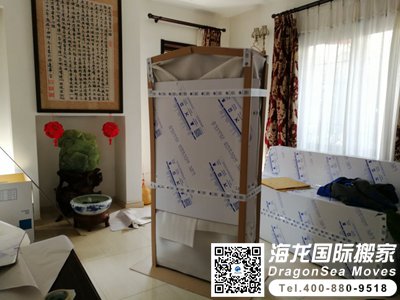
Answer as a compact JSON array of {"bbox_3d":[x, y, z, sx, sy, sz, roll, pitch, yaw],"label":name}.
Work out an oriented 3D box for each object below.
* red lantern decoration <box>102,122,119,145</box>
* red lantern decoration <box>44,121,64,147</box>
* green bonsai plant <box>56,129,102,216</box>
[{"bbox_3d":[-1.158,-0.211,4.039,0.205,0.295,0.200,-3,8,-28],"label":"red lantern decoration"},{"bbox_3d":[-1.740,-0.197,3.730,0.215,0.310,0.200,-3,8,-28],"label":"red lantern decoration"},{"bbox_3d":[-1.424,0.269,3.730,0.500,1.017,0.325,-3,8,-29],"label":"green bonsai plant"}]

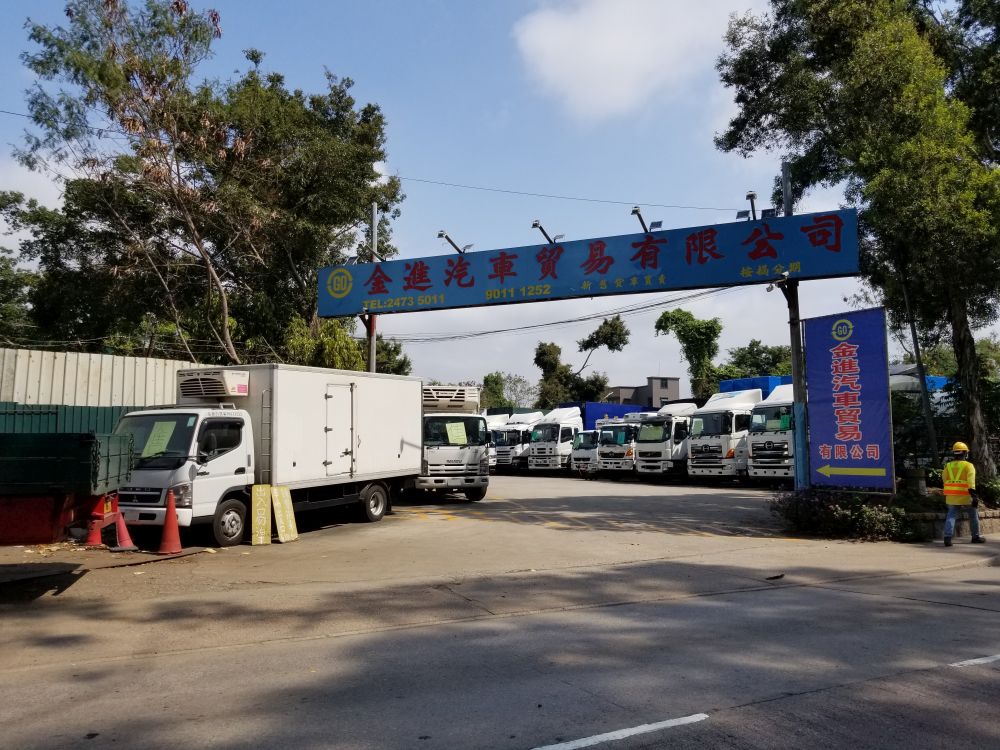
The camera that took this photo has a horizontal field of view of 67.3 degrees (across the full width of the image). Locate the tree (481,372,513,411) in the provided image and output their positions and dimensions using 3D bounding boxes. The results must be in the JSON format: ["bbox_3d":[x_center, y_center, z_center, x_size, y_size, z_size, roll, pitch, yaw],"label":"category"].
[{"bbox_3d":[-0.303,3.487,64.947,3.200,7.800,3.200,0,-5,0],"label":"tree"}]

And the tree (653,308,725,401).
[{"bbox_3d":[13.552,0.816,54.142,4.400,11.200,4.200,0,-5,0],"label":"tree"}]

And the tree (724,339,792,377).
[{"bbox_3d":[21.668,2.025,62.066,5.800,10.200,5.200,0,-5,0],"label":"tree"}]

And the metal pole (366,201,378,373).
[{"bbox_3d":[-3.420,-0.645,20.338,0.150,8.100,0.150,0,-5,0],"label":"metal pole"}]

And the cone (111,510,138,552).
[{"bbox_3d":[-6.026,2.459,12.080,0.390,0.710,0.390,2,-6,-27],"label":"cone"}]

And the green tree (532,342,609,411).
[{"bbox_3d":[5.463,2.327,57.592,5.900,9.400,5.300,0,-5,0],"label":"green tree"}]

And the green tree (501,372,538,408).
[{"bbox_3d":[1.834,3.945,69.644,3.700,8.200,3.700,0,-5,0],"label":"green tree"}]

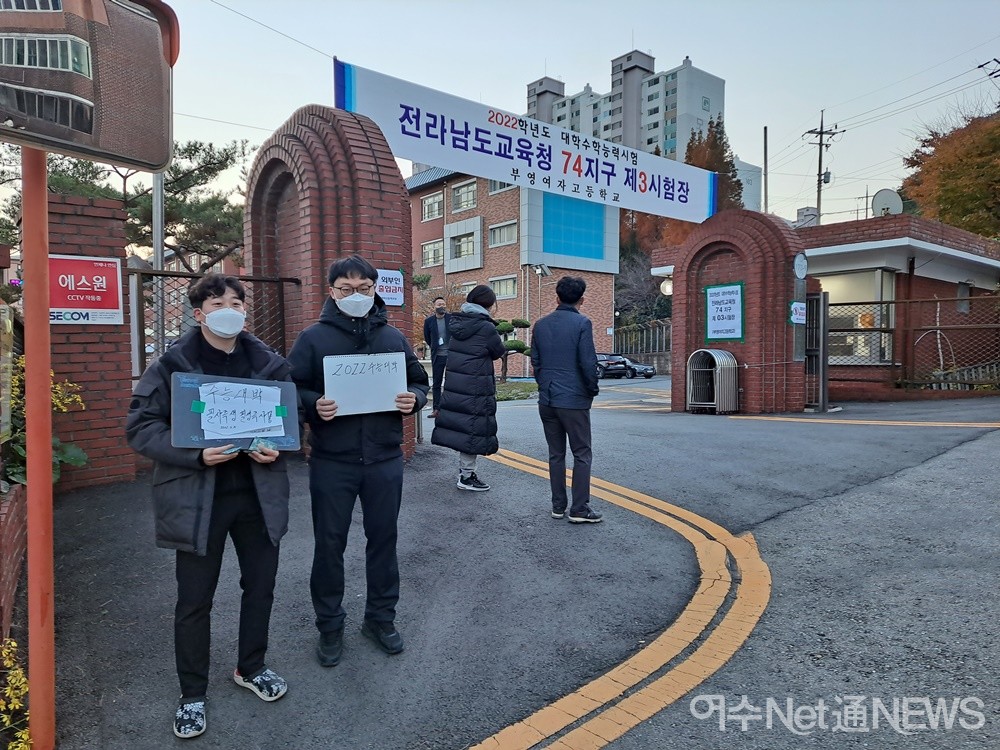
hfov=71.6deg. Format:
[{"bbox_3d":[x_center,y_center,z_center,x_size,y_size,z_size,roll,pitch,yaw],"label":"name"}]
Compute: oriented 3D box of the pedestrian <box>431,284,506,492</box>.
[{"bbox_3d":[-0.248,0.098,5.450,0.460,1.600,0.500,-2,3,-32],"label":"pedestrian"}]

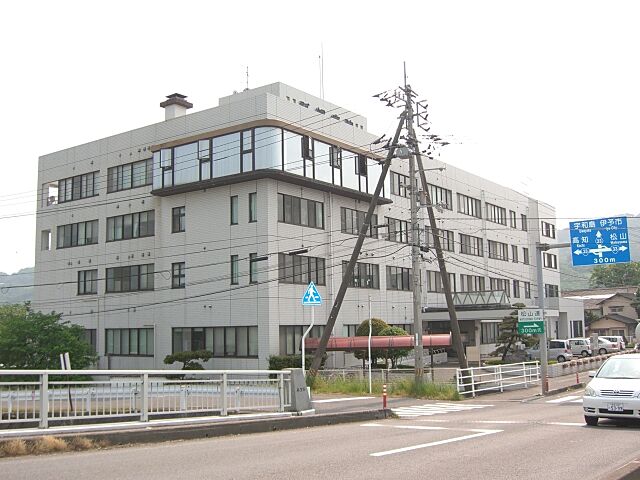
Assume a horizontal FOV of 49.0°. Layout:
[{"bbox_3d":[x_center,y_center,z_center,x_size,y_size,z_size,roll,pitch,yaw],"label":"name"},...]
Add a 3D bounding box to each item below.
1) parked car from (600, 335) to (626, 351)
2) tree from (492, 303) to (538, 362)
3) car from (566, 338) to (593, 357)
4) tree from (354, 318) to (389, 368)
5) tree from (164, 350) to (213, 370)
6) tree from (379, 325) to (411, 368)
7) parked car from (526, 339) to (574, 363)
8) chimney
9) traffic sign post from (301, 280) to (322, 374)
[{"bbox_3d":[30.728,11.172,75.870,4.200,1.720,1.650,-6,-9,33],"label":"parked car"},{"bbox_3d":[15.220,7.204,55.166,3.400,4.580,3.000,-3,-7,15],"label":"tree"},{"bbox_3d":[23.685,10.097,65.815,3.500,1.630,1.500,-6,-9,33],"label":"car"},{"bbox_3d":[3.241,6.605,44.888,2.100,3.160,2.100,-2,-7,4],"label":"tree"},{"bbox_3d":[-7.682,7.301,41.052,2.800,1.670,2.500,0,-7,-11],"label":"tree"},{"bbox_3d":[4.687,6.764,44.660,1.950,2.770,1.950,-2,-7,6],"label":"tree"},{"bbox_3d":[18.462,9.094,57.436,4.600,1.740,1.700,-6,-9,33],"label":"parked car"},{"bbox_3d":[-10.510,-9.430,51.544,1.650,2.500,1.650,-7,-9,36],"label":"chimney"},{"bbox_3d":[-0.242,2.861,20.000,0.650,3.150,0.150,-7,-9,36],"label":"traffic sign post"}]

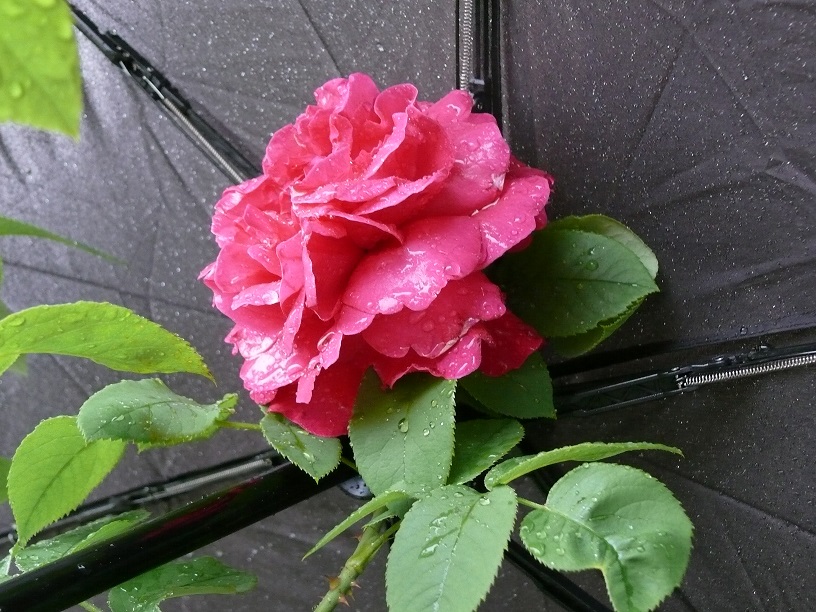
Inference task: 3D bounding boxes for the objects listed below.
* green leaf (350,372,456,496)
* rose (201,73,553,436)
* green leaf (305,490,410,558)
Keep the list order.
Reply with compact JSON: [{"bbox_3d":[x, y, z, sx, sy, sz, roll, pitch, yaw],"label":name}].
[{"bbox_3d":[-0.001,0.038,0.374,0.031,0.010,0.042,3,74,1],"label":"green leaf"},{"bbox_3d":[-0.009,-0.015,0.372,0.104,0.078,0.104,0,59,30],"label":"rose"},{"bbox_3d":[-0.014,0.061,0.362,0.037,0.011,0.020,-34,15,-7],"label":"green leaf"}]

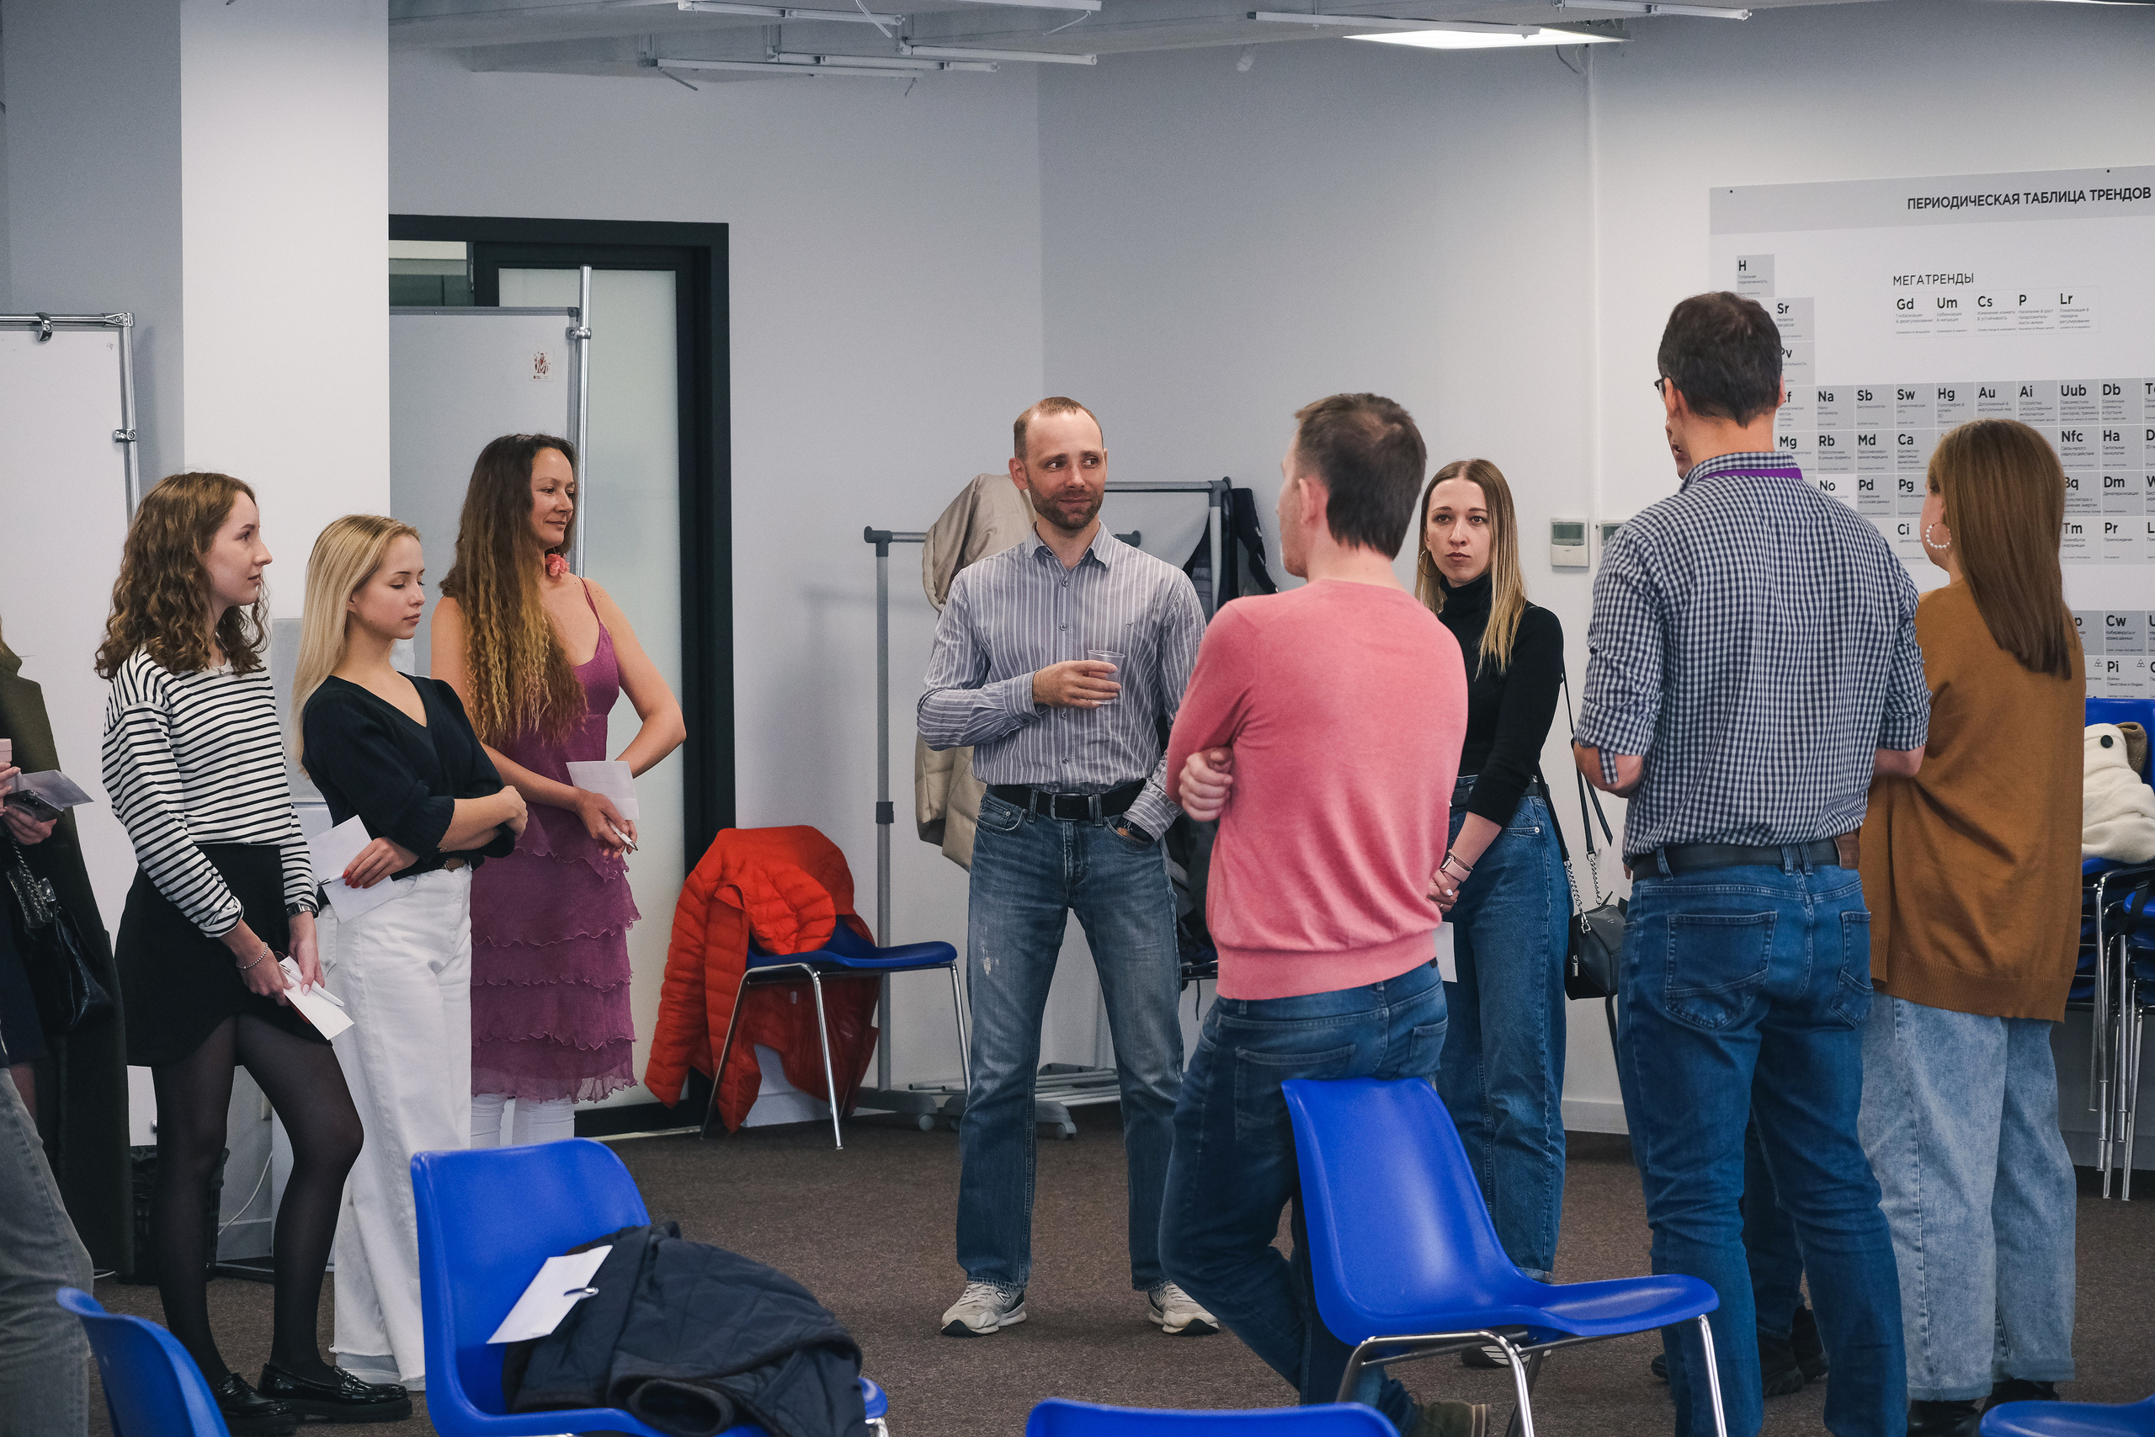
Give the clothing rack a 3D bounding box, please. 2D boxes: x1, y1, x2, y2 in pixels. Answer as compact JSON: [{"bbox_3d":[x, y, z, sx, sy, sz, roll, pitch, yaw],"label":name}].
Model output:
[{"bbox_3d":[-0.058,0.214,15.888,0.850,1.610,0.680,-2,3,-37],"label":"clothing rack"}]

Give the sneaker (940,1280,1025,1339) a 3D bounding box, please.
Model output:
[{"bbox_3d":[-0.178,1.122,12.129,0.110,0.115,0.300,0,2,19],"label":"sneaker"}]

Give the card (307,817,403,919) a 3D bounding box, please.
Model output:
[{"bbox_3d":[-1.284,0.266,11.171,0.110,0.165,0.008,-25,-3,8],"label":"card"}]

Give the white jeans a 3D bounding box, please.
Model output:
[{"bbox_3d":[-1.231,0.740,11.392,0.280,0.940,0.350,1,3,44],"label":"white jeans"}]

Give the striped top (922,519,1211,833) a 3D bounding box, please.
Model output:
[{"bbox_3d":[-0.028,-0.068,12.097,0.550,0.610,0.340,-1,2,2],"label":"striped top"}]

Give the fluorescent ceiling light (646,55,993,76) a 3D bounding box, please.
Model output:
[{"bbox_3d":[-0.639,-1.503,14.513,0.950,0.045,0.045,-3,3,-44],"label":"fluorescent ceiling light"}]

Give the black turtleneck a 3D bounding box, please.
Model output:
[{"bbox_3d":[0.718,-0.036,11.579,0.410,0.480,0.290,0,2,30],"label":"black turtleneck"}]

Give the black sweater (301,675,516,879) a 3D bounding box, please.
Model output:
[{"bbox_3d":[-1.205,0.104,11.338,0.280,0.380,0.410,1,3,42],"label":"black sweater"}]

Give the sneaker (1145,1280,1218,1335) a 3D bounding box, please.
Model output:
[{"bbox_3d":[0.202,1.118,12.093,0.110,0.115,0.300,-1,2,-9],"label":"sneaker"}]

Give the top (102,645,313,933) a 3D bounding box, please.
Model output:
[{"bbox_3d":[-1.520,0.129,10.988,0.310,0.500,0.400,1,2,34],"label":"top"}]

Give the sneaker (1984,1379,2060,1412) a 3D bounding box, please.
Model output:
[{"bbox_3d":[1.594,1.129,10.617,0.100,0.120,0.260,-1,2,-19],"label":"sneaker"}]

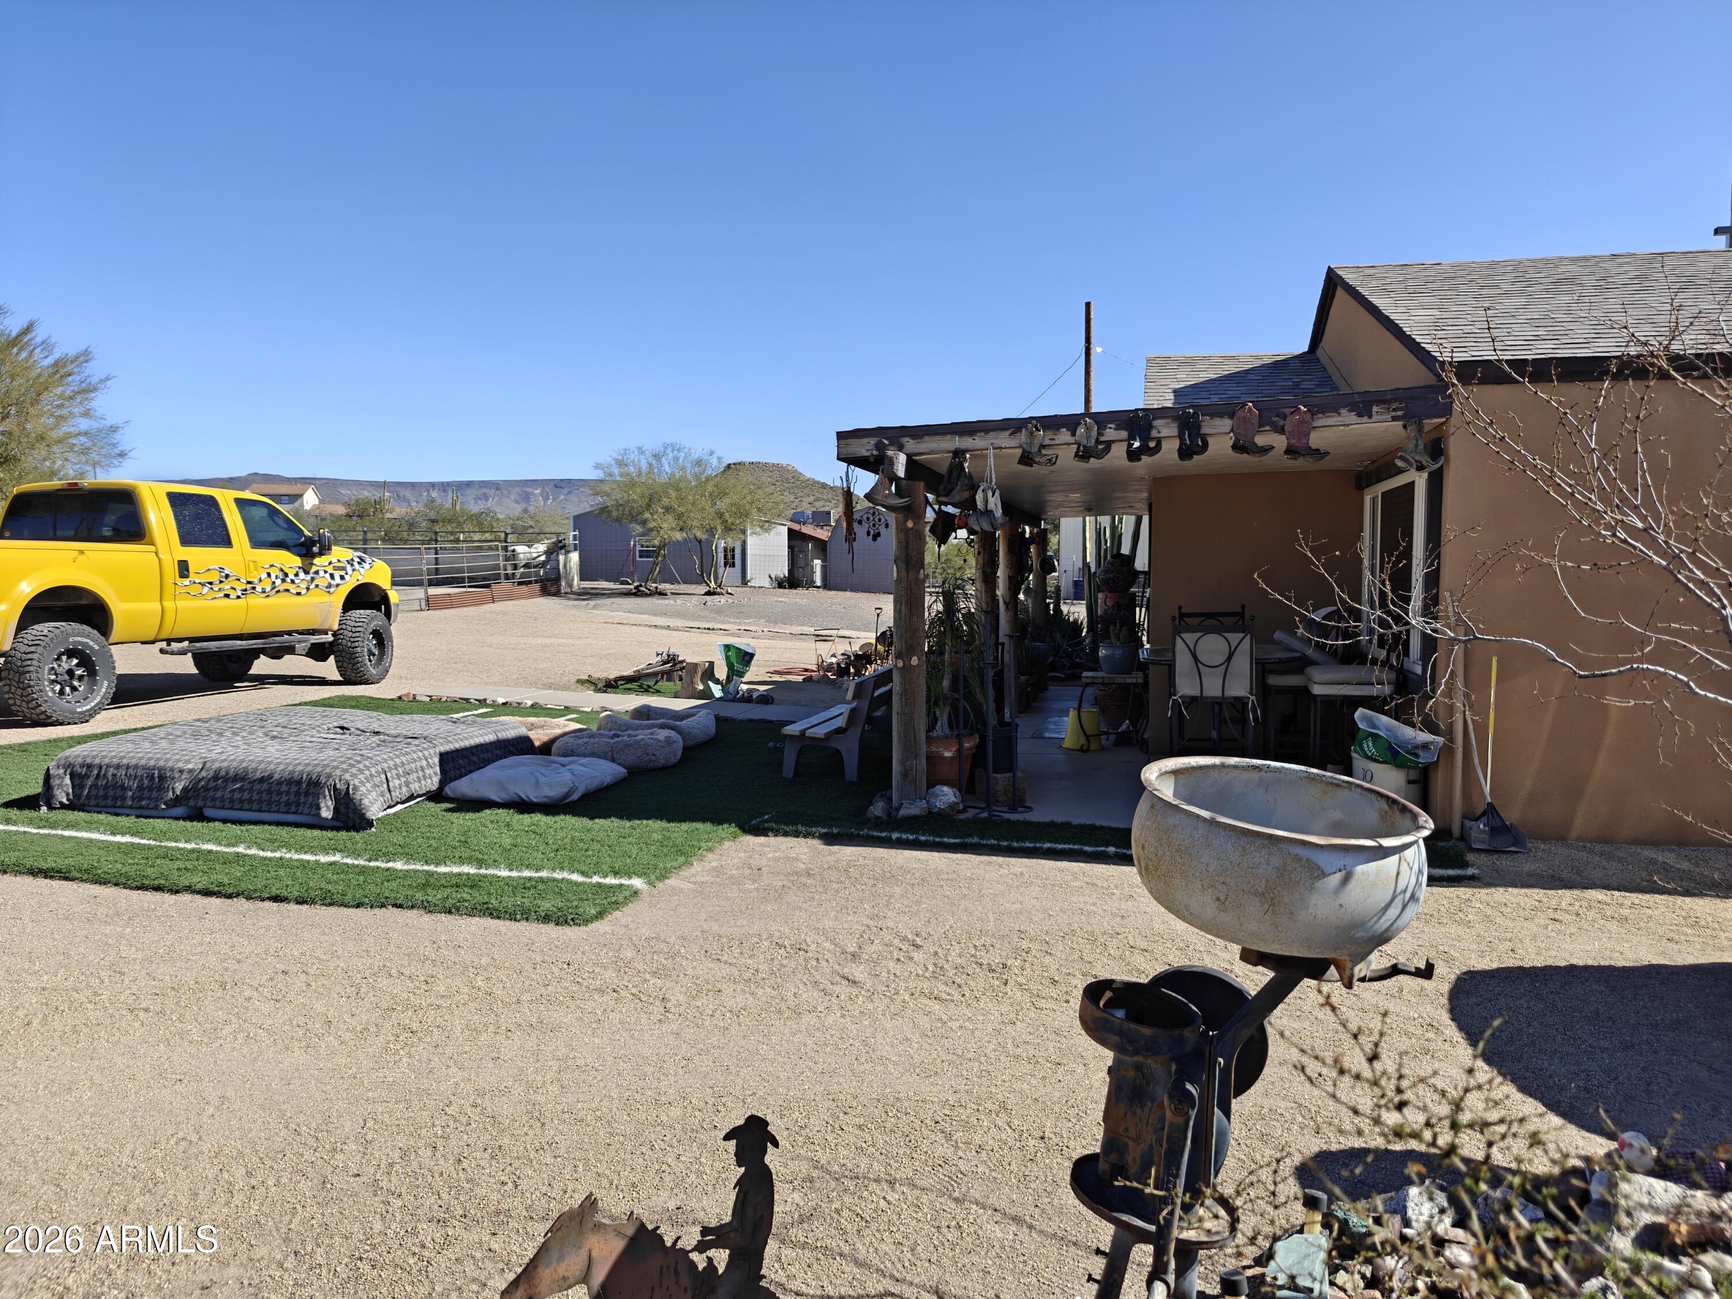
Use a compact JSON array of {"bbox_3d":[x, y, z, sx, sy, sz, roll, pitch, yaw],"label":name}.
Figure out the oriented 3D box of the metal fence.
[{"bbox_3d":[-10.950,-2.098,31.580,0.400,1.950,10.500,1,4,15],"label":"metal fence"}]

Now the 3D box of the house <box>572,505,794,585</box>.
[{"bbox_3d":[-8.460,-4.946,54.091,8.000,3.750,8.000,1,4,9],"label":"house"}]

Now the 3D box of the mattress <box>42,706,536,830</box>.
[{"bbox_3d":[-3.600,0.738,7.600,2.000,0.290,2.250,1,4,8],"label":"mattress"}]

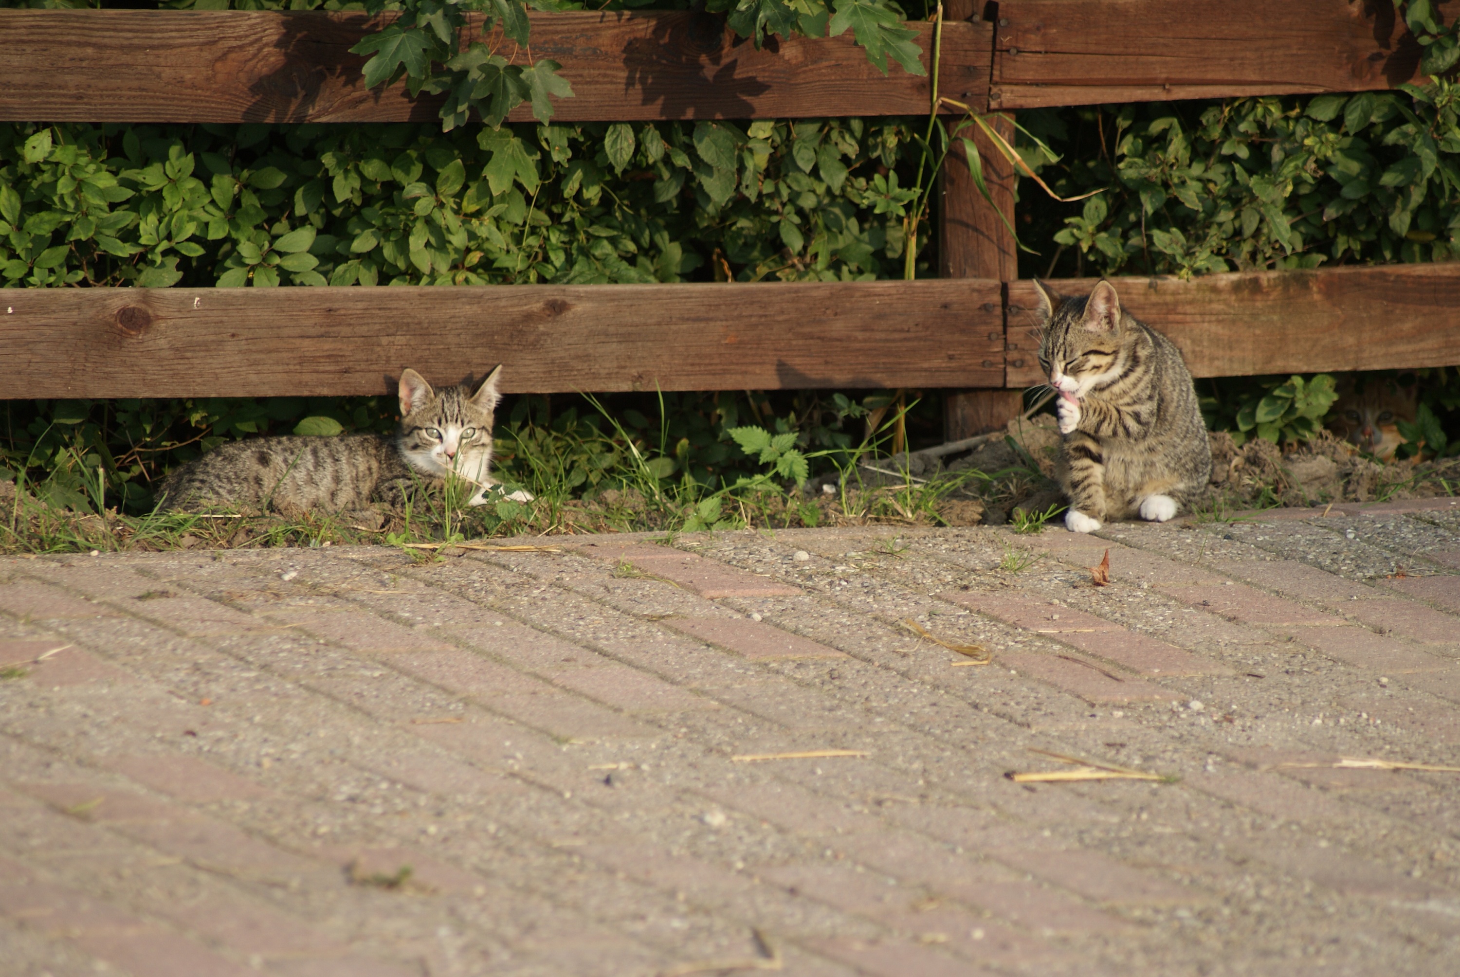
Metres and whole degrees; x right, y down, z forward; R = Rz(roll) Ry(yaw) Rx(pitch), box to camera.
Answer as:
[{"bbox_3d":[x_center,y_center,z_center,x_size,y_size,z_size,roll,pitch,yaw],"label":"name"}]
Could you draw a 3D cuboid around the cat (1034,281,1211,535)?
[{"bbox_3d":[0.383,-0.088,10.625,0.180,0.232,0.130,-9,14,-43],"label":"cat"}]

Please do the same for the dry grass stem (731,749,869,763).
[{"bbox_3d":[0.060,0.226,9.314,0.124,0.004,0.006,-2,10,-22],"label":"dry grass stem"}]

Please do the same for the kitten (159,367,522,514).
[{"bbox_3d":[-0.365,-0.046,10.260,0.338,0.137,0.150,0,10,-7],"label":"kitten"}]

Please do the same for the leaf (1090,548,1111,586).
[{"bbox_3d":[0.349,0.072,10.291,0.019,0.034,0.018,6,11,26],"label":"leaf"}]

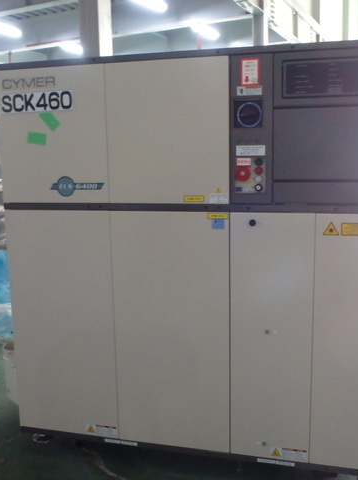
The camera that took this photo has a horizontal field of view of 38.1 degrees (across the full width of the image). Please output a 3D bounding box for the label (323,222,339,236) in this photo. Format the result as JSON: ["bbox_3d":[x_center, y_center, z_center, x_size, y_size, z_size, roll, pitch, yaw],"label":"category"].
[{"bbox_3d":[0.597,-0.044,2.032,0.062,0.053,0.004,1,9,14],"label":"label"}]

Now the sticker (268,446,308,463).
[{"bbox_3d":[0.470,0.915,2.213,0.153,0.050,0.004,1,9,14],"label":"sticker"}]

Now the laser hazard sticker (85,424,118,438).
[{"bbox_3d":[-0.362,0.892,2.427,0.152,0.050,0.004,1,9,14],"label":"laser hazard sticker"}]

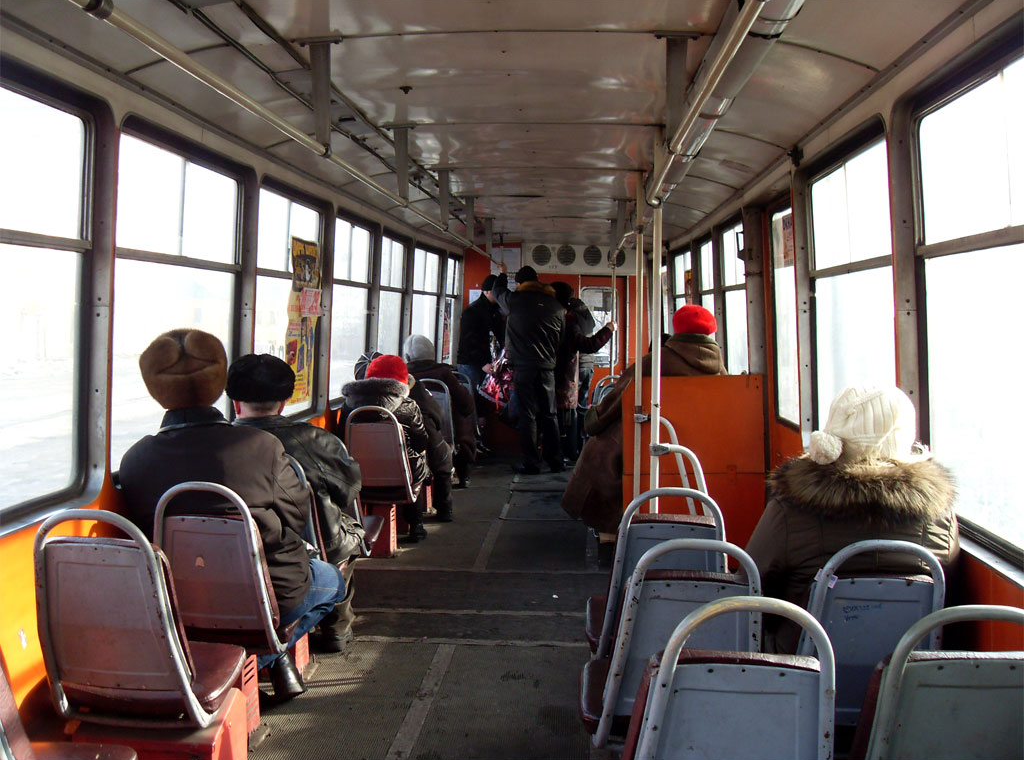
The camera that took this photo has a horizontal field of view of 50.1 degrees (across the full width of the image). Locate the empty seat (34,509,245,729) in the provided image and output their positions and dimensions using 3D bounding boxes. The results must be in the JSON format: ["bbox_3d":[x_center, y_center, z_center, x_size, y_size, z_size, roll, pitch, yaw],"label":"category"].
[{"bbox_3d":[-0.938,0.580,2.859,0.400,0.545,0.490,0,3,4],"label":"empty seat"}]

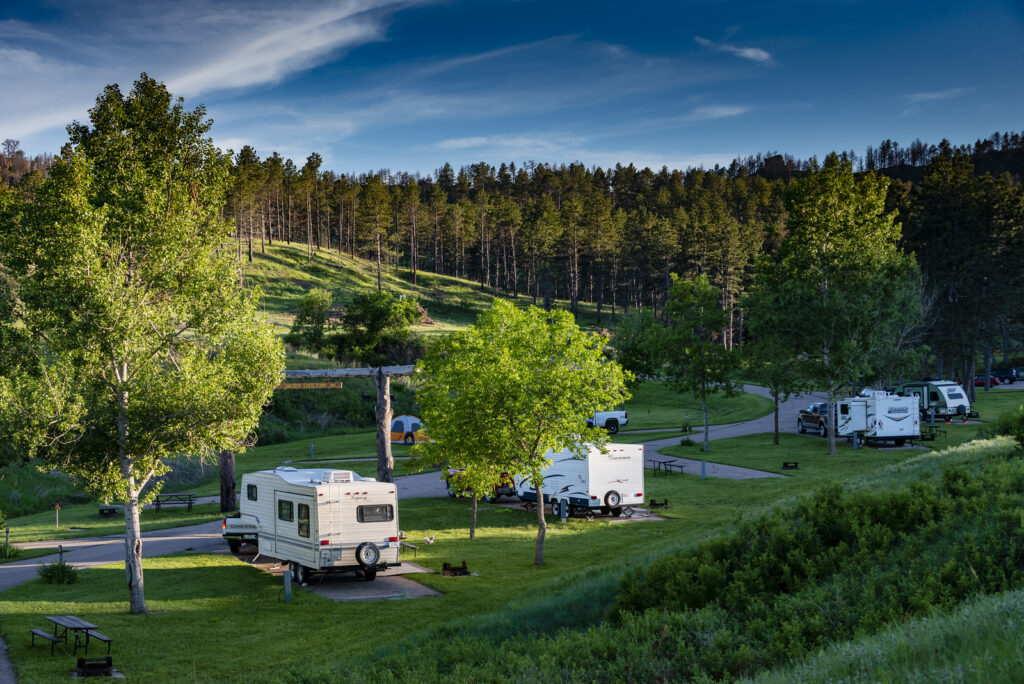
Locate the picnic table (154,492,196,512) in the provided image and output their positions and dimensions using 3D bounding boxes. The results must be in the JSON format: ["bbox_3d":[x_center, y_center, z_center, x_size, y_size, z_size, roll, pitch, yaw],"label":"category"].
[{"bbox_3d":[-14.440,6.910,85.500,1.850,0.760,1.550,-1,-1,-7],"label":"picnic table"}]

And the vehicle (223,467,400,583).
[{"bbox_3d":[-6.090,5.581,62.230,2.500,3.250,8.600,-1,-1,-23],"label":"vehicle"}]

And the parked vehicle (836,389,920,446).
[{"bbox_3d":[20.756,4.321,114.520,2.850,3.000,7.300,-1,-1,-9],"label":"parked vehicle"}]

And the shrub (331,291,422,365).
[{"bbox_3d":[-10.540,-1.130,155.000,7.100,5.700,6.000,-1,-1,0],"label":"shrub"}]

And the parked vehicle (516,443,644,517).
[{"bbox_3d":[2.740,5.630,84.700,2.480,3.100,8.600,-1,-1,-22],"label":"parked vehicle"}]

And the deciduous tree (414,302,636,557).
[{"bbox_3d":[0.360,2.910,64.200,6.900,8.500,6.600,-1,-1,0],"label":"deciduous tree"}]

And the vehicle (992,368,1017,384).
[{"bbox_3d":[56.656,4.062,232.958,4.800,1.800,1.900,-1,-1,26],"label":"vehicle"}]

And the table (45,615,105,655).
[{"bbox_3d":[-10.625,7.077,48.130,1.450,0.760,2.400,2,-2,-25],"label":"table"}]

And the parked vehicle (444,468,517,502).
[{"bbox_3d":[-0.807,5.701,84.407,2.000,1.900,5.700,-1,-1,-26],"label":"parked vehicle"}]

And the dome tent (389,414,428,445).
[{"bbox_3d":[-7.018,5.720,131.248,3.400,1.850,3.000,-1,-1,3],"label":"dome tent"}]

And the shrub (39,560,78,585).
[{"bbox_3d":[-14.430,7.340,63.500,1.270,0.770,1.200,-1,-1,0],"label":"shrub"}]

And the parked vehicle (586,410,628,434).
[{"bbox_3d":[4.200,4.780,124.700,5.900,1.920,2.030,-1,-1,-22],"label":"parked vehicle"}]

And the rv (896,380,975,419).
[{"bbox_3d":[28.254,4.047,134.864,2.300,2.800,5.700,-1,-1,-33],"label":"rv"}]

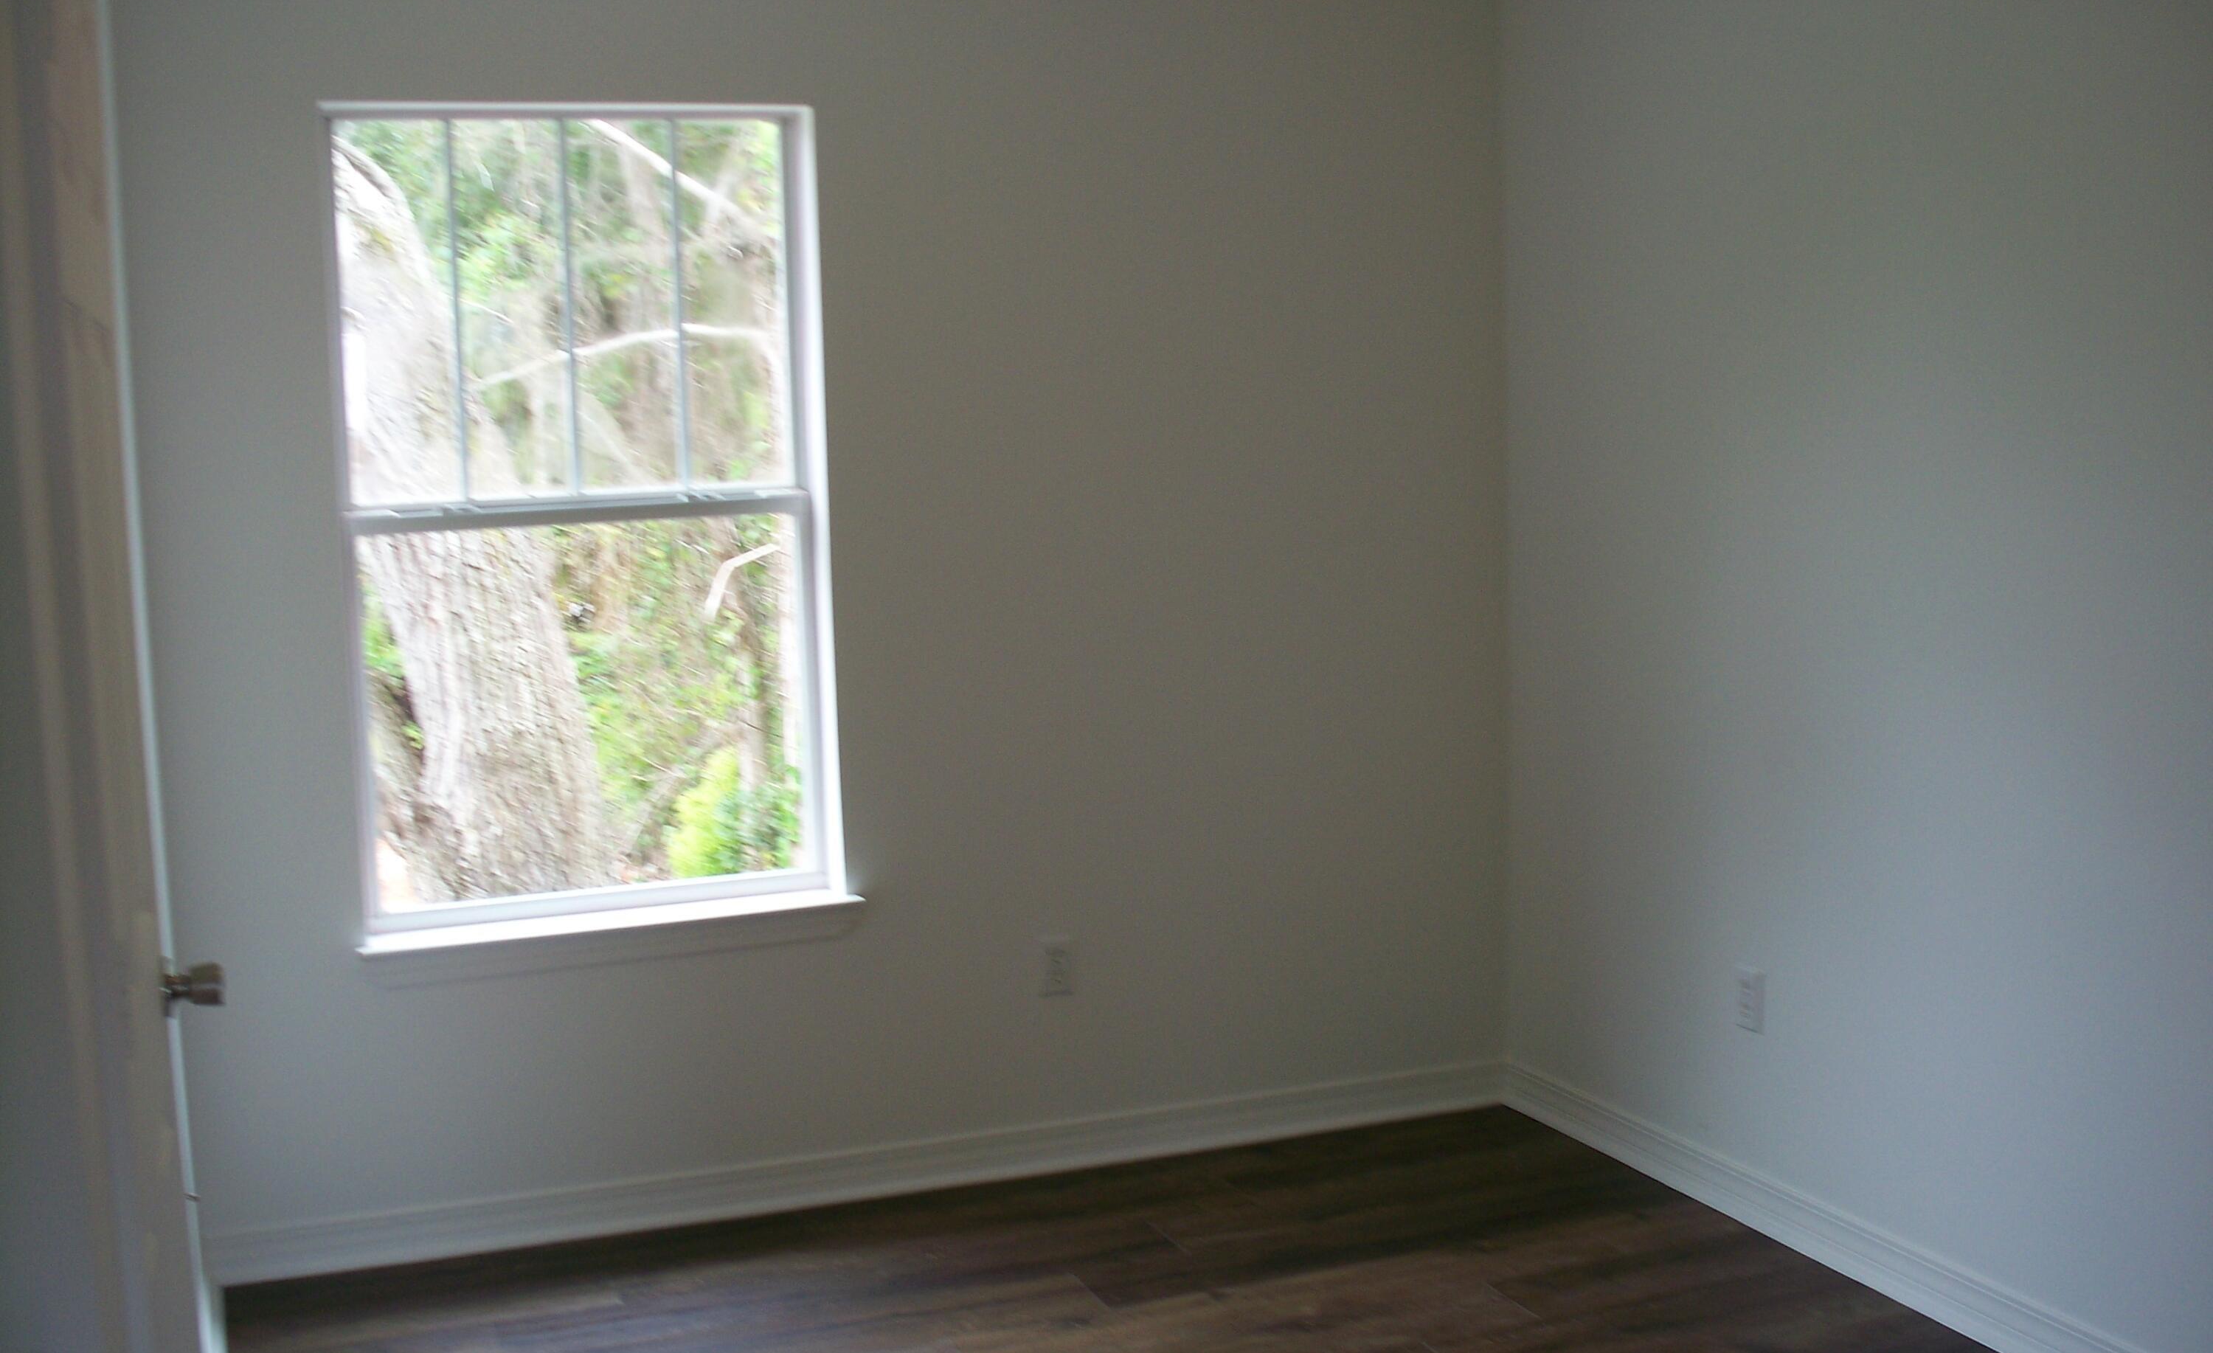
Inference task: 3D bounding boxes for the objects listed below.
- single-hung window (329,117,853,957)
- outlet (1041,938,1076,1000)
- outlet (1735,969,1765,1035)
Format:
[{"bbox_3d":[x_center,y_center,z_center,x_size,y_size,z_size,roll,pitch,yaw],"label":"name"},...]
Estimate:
[{"bbox_3d":[-0.936,-0.285,4.187,0.867,1.462,0.110,-4,7,-21],"label":"single-hung window"},{"bbox_3d":[-0.096,0.577,4.551,0.072,0.115,0.010,-4,7,-21],"label":"outlet"},{"bbox_3d":[1.150,0.579,4.109,0.010,0.115,0.072,-4,7,-21],"label":"outlet"}]

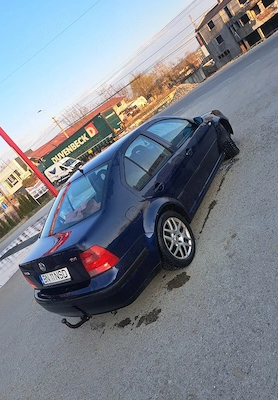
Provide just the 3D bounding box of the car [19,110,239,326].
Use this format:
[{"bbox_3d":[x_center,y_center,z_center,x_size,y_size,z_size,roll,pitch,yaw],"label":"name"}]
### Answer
[{"bbox_3d":[0.093,-0.309,4.238,1.760,1.450,4.360,-23,20,40],"label":"car"}]

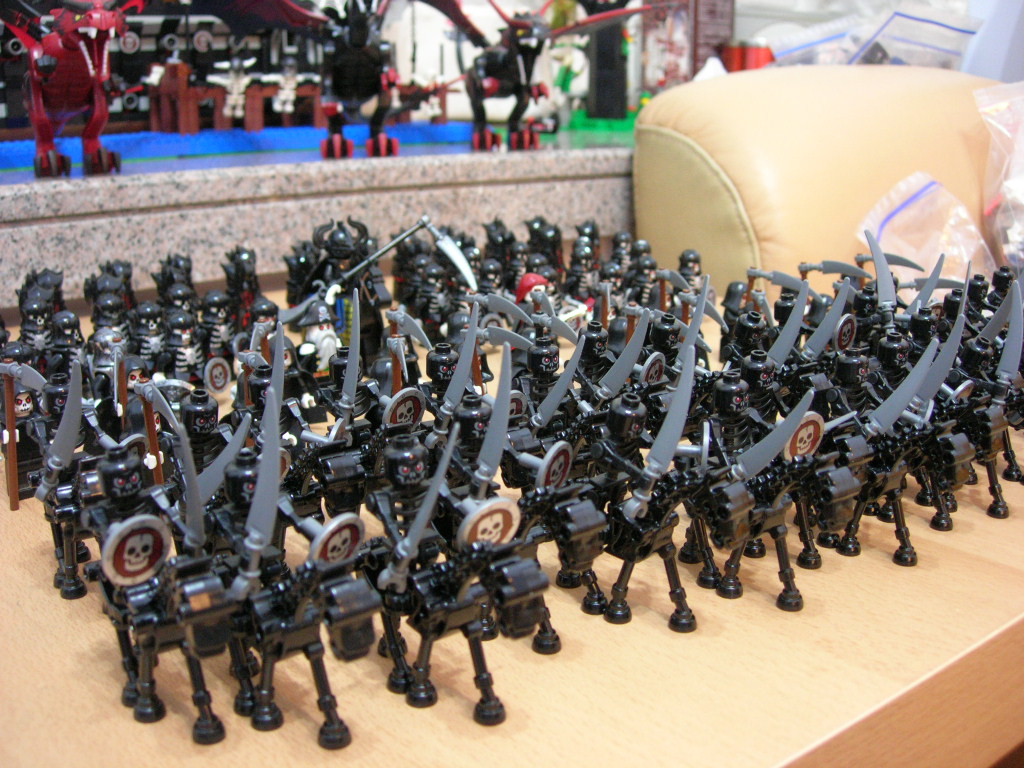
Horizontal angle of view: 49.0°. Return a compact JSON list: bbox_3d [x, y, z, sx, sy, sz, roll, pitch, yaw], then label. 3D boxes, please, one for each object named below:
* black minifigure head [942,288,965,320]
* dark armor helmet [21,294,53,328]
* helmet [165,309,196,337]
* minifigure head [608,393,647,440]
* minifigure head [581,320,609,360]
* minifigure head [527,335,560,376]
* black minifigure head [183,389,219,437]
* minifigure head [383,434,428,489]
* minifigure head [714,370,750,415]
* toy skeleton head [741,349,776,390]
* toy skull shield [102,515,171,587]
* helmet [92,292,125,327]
[{"bbox_3d":[0.191,-0.034,0.484,0.010,0.011,0.010,-6,17,-27],"label":"black minifigure head"},{"bbox_3d":[-0.230,-0.034,0.543,0.015,0.013,0.013,14,21,39],"label":"dark armor helmet"},{"bbox_3d":[-0.155,-0.028,0.524,0.013,0.013,0.013,-16,22,-42],"label":"helmet"},{"bbox_3d":[0.032,0.009,0.314,0.010,0.011,0.010,8,16,-2],"label":"minifigure head"},{"bbox_3d":[0.029,-0.015,0.391,0.010,0.011,0.010,0,16,0],"label":"minifigure head"},{"bbox_3d":[0.010,-0.009,0.367,0.010,0.011,0.010,0,16,0],"label":"minifigure head"},{"bbox_3d":[-0.089,0.008,0.322,0.010,0.011,0.010,0,16,0],"label":"black minifigure head"},{"bbox_3d":[-0.026,0.019,0.279,0.010,0.011,0.010,-3,15,1],"label":"minifigure head"},{"bbox_3d":[0.064,0.003,0.327,0.010,0.011,0.010,0,16,0],"label":"minifigure head"},{"bbox_3d":[0.079,-0.005,0.360,0.010,0.011,0.010,2,15,0],"label":"toy skeleton head"},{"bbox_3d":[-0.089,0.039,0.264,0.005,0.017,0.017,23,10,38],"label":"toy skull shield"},{"bbox_3d":[-0.194,-0.036,0.544,0.015,0.013,0.013,16,22,42],"label":"helmet"}]

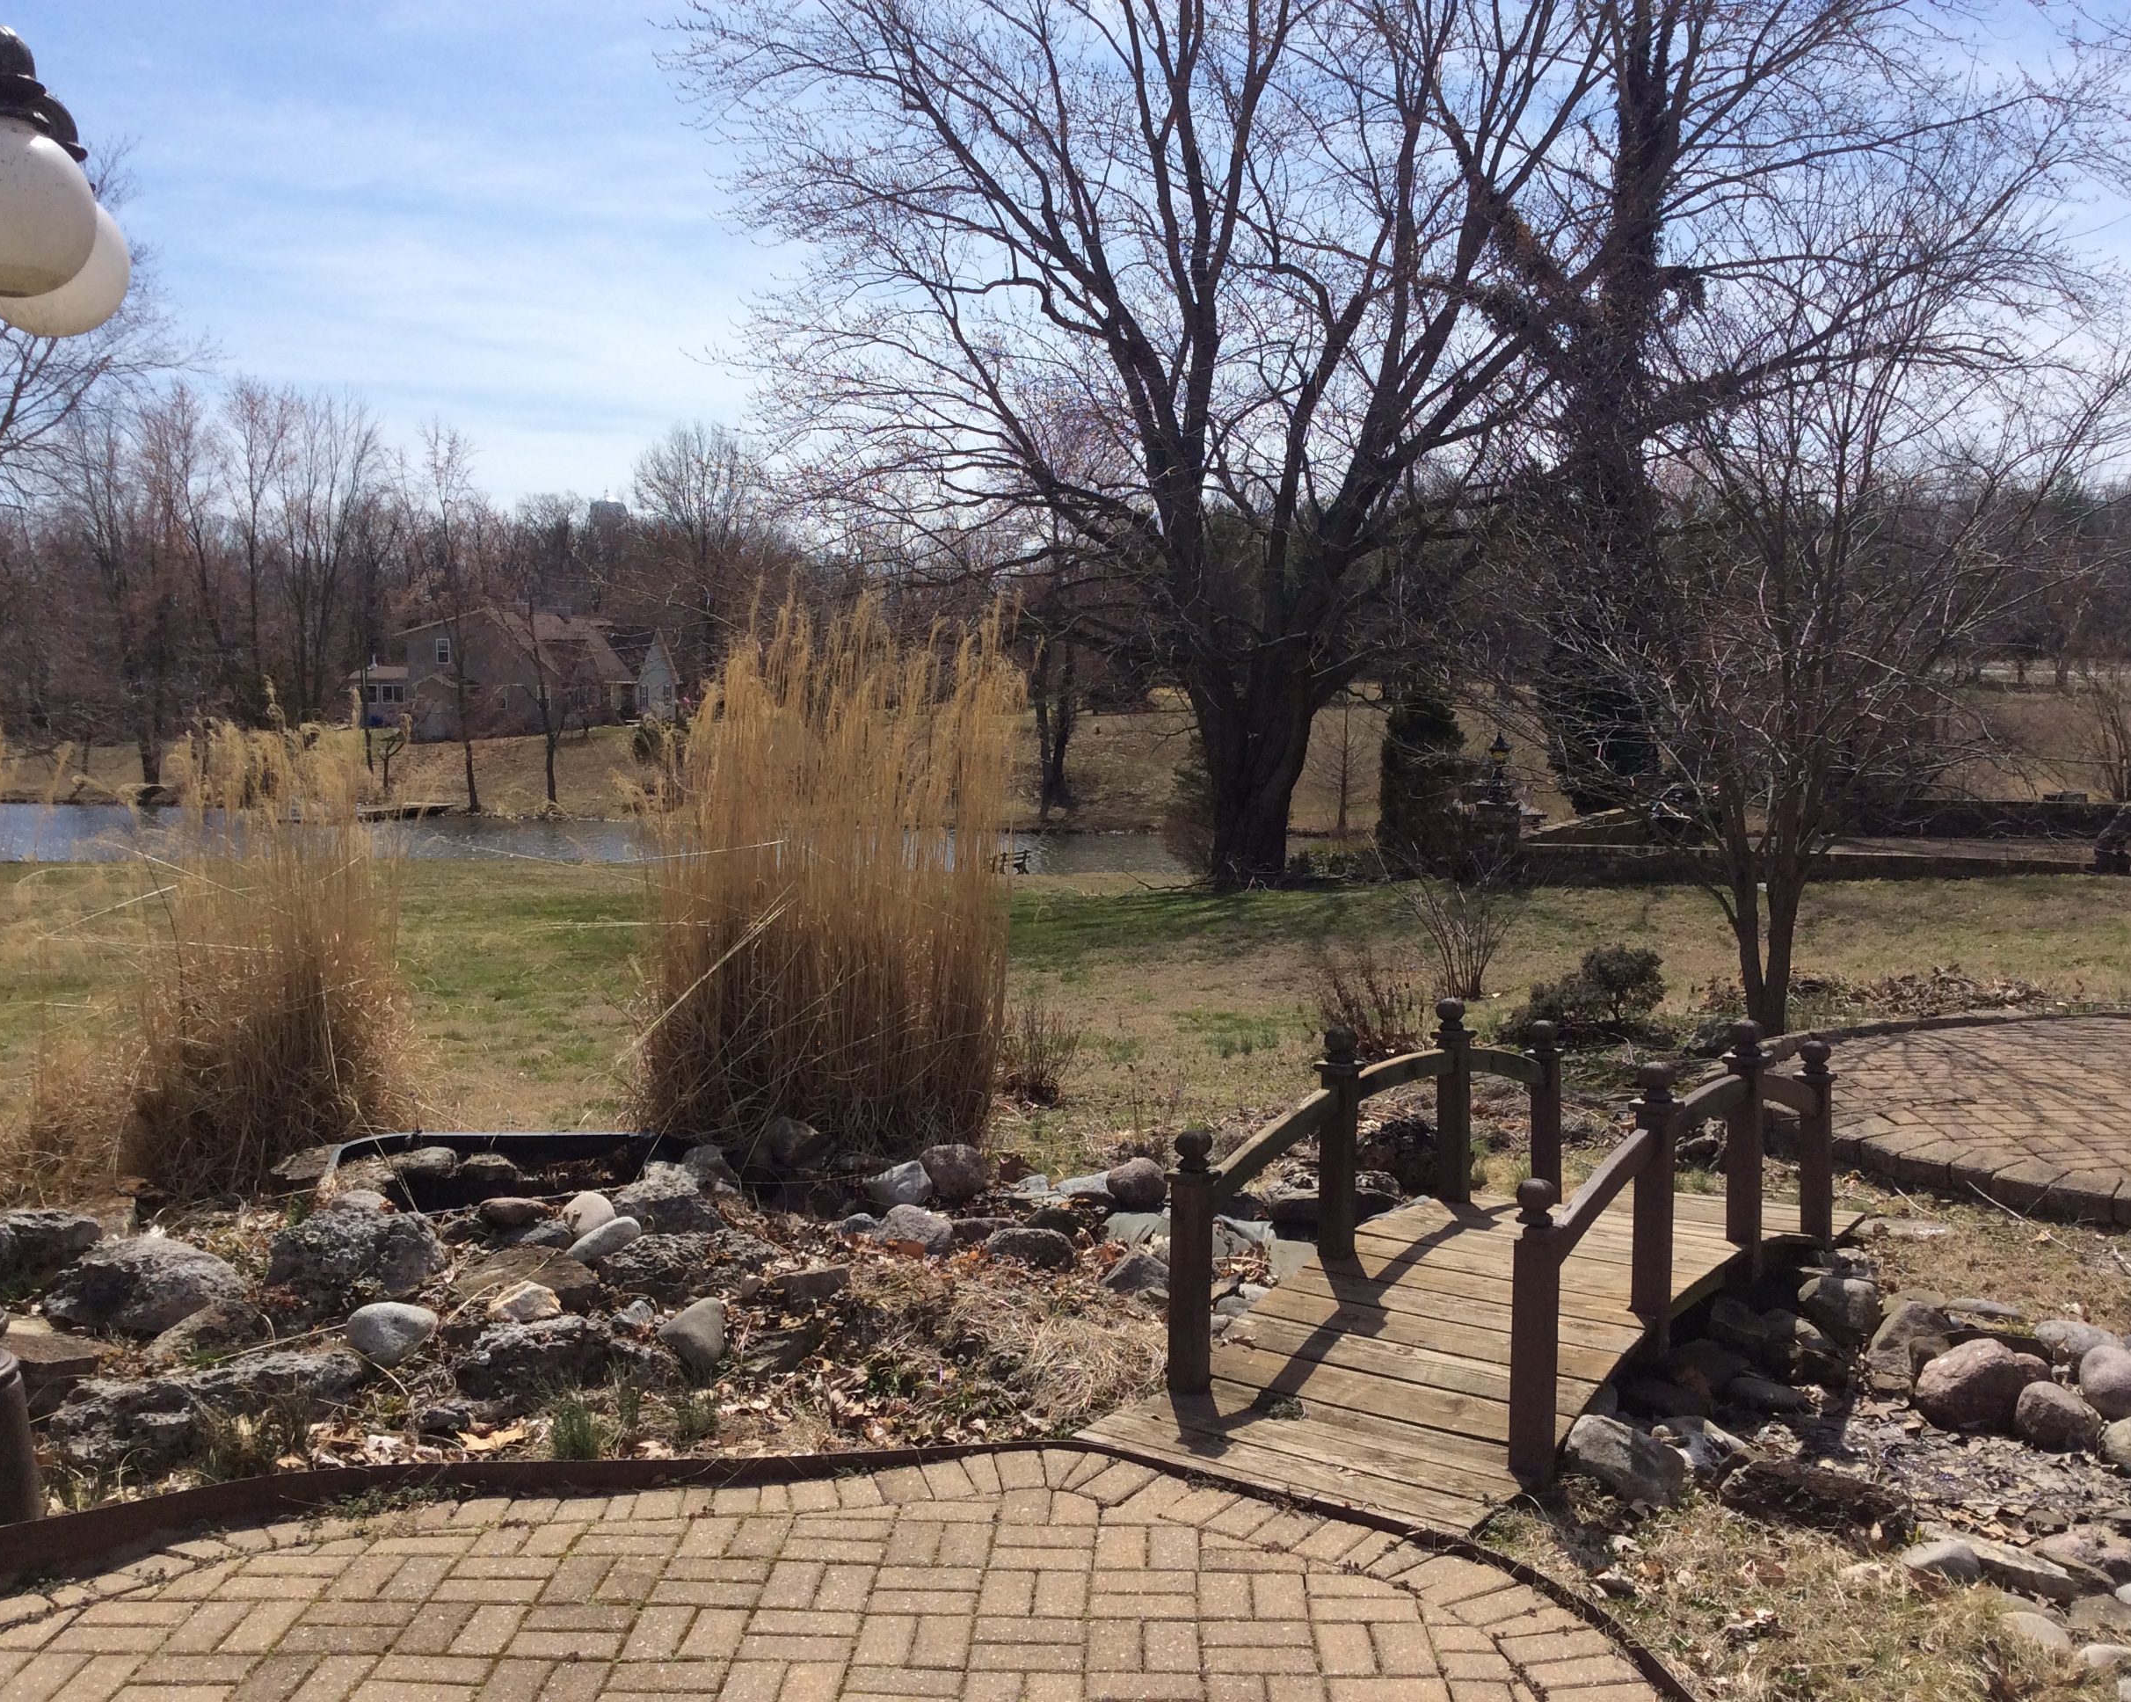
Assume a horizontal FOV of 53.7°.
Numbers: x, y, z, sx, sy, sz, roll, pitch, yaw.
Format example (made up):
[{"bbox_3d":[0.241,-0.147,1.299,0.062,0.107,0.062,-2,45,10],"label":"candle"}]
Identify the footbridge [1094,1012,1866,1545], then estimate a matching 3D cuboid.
[{"bbox_3d":[1.246,0.857,5.519,0.930,0.810,2.980,3,5,34],"label":"footbridge"}]

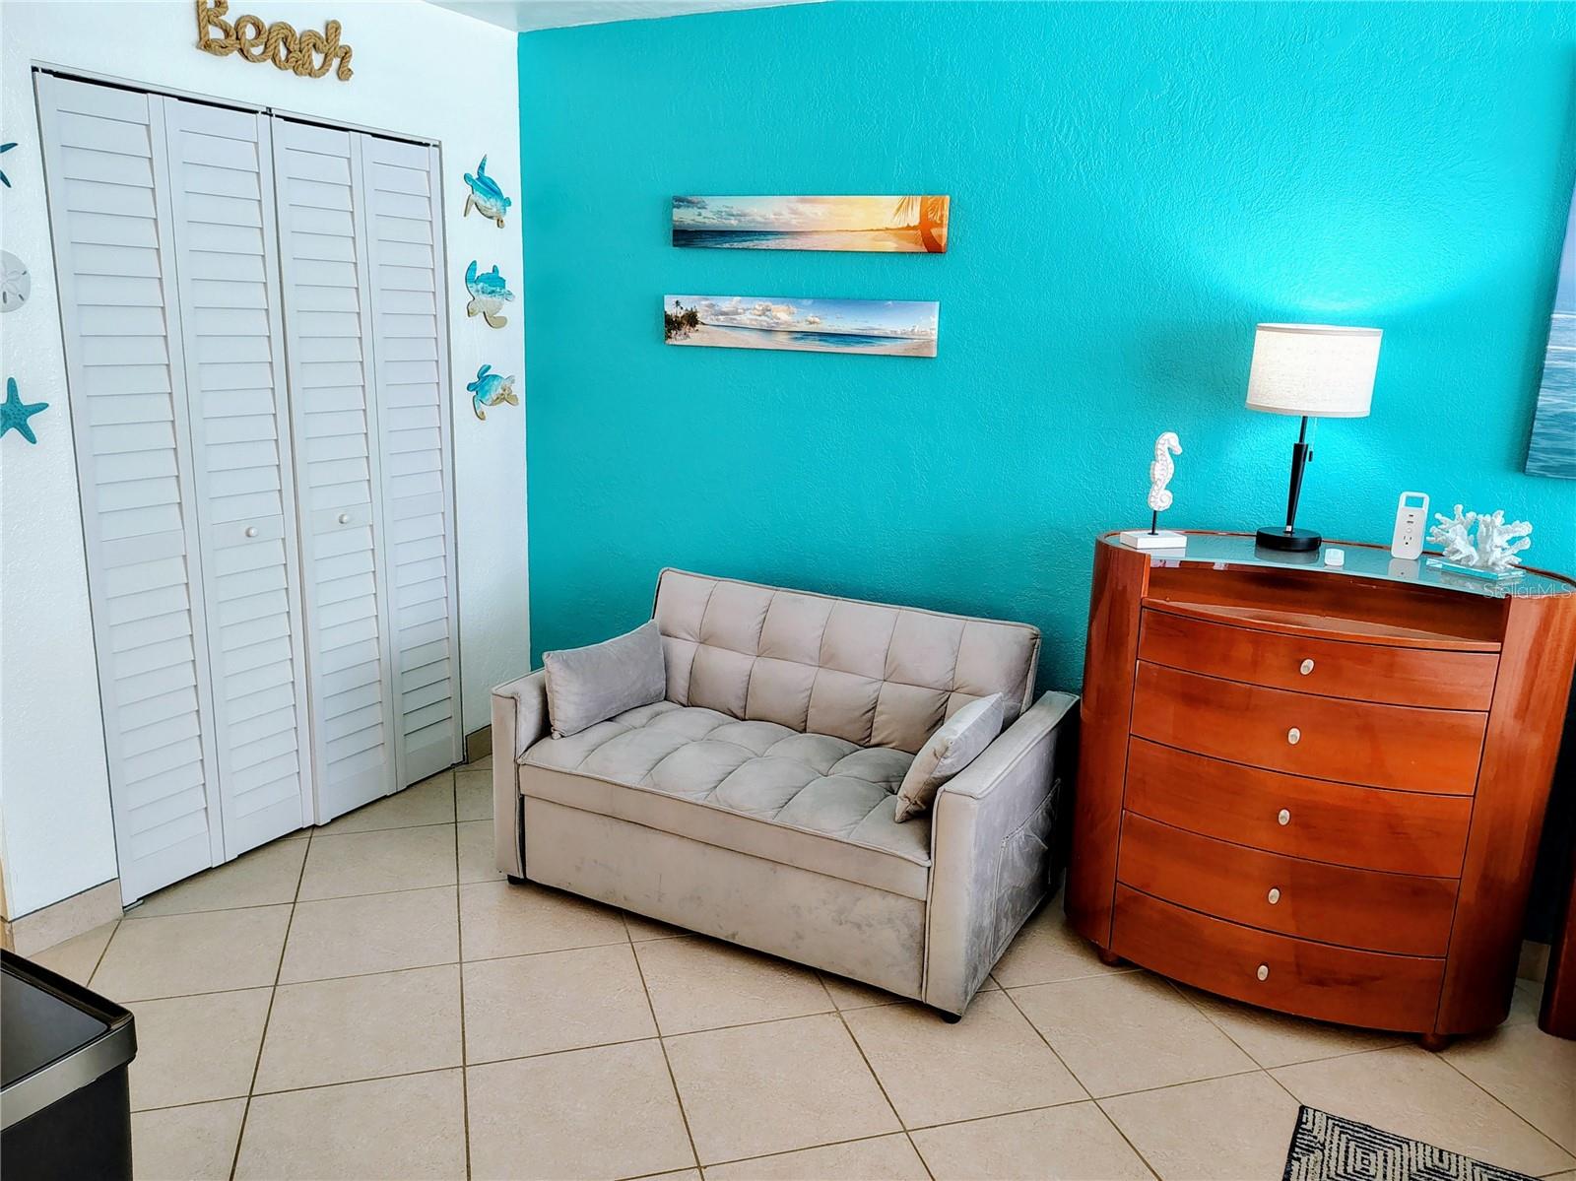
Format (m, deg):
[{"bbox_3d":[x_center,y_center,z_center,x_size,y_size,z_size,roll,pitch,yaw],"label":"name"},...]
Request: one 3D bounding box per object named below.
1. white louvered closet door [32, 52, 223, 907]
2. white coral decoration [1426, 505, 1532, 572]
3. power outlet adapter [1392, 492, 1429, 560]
[{"bbox_3d":[-1.650,-0.188,2.779,0.033,2.030,0.301,8,14,26],"label":"white louvered closet door"},{"bbox_3d":[1.577,-0.118,2.487,0.125,0.147,0.190,-5,14,-27],"label":"white coral decoration"},{"bbox_3d":[1.460,-0.153,2.563,0.069,0.158,0.045,8,14,26],"label":"power outlet adapter"}]

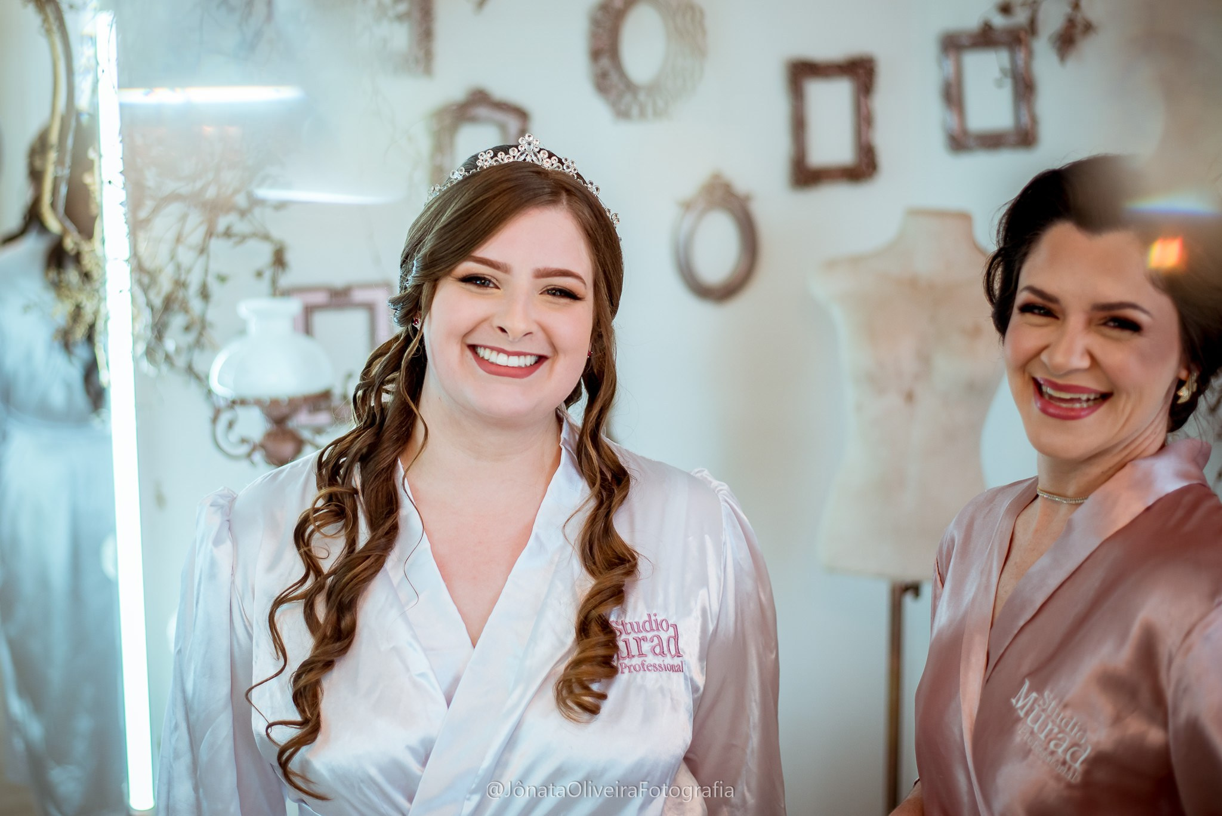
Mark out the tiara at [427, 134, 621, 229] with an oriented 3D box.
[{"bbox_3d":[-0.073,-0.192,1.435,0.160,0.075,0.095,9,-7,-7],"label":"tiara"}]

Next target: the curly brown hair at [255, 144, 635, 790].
[{"bbox_3d":[-0.139,0.047,1.440,0.305,0.520,0.250,1,1,-5],"label":"curly brown hair"}]

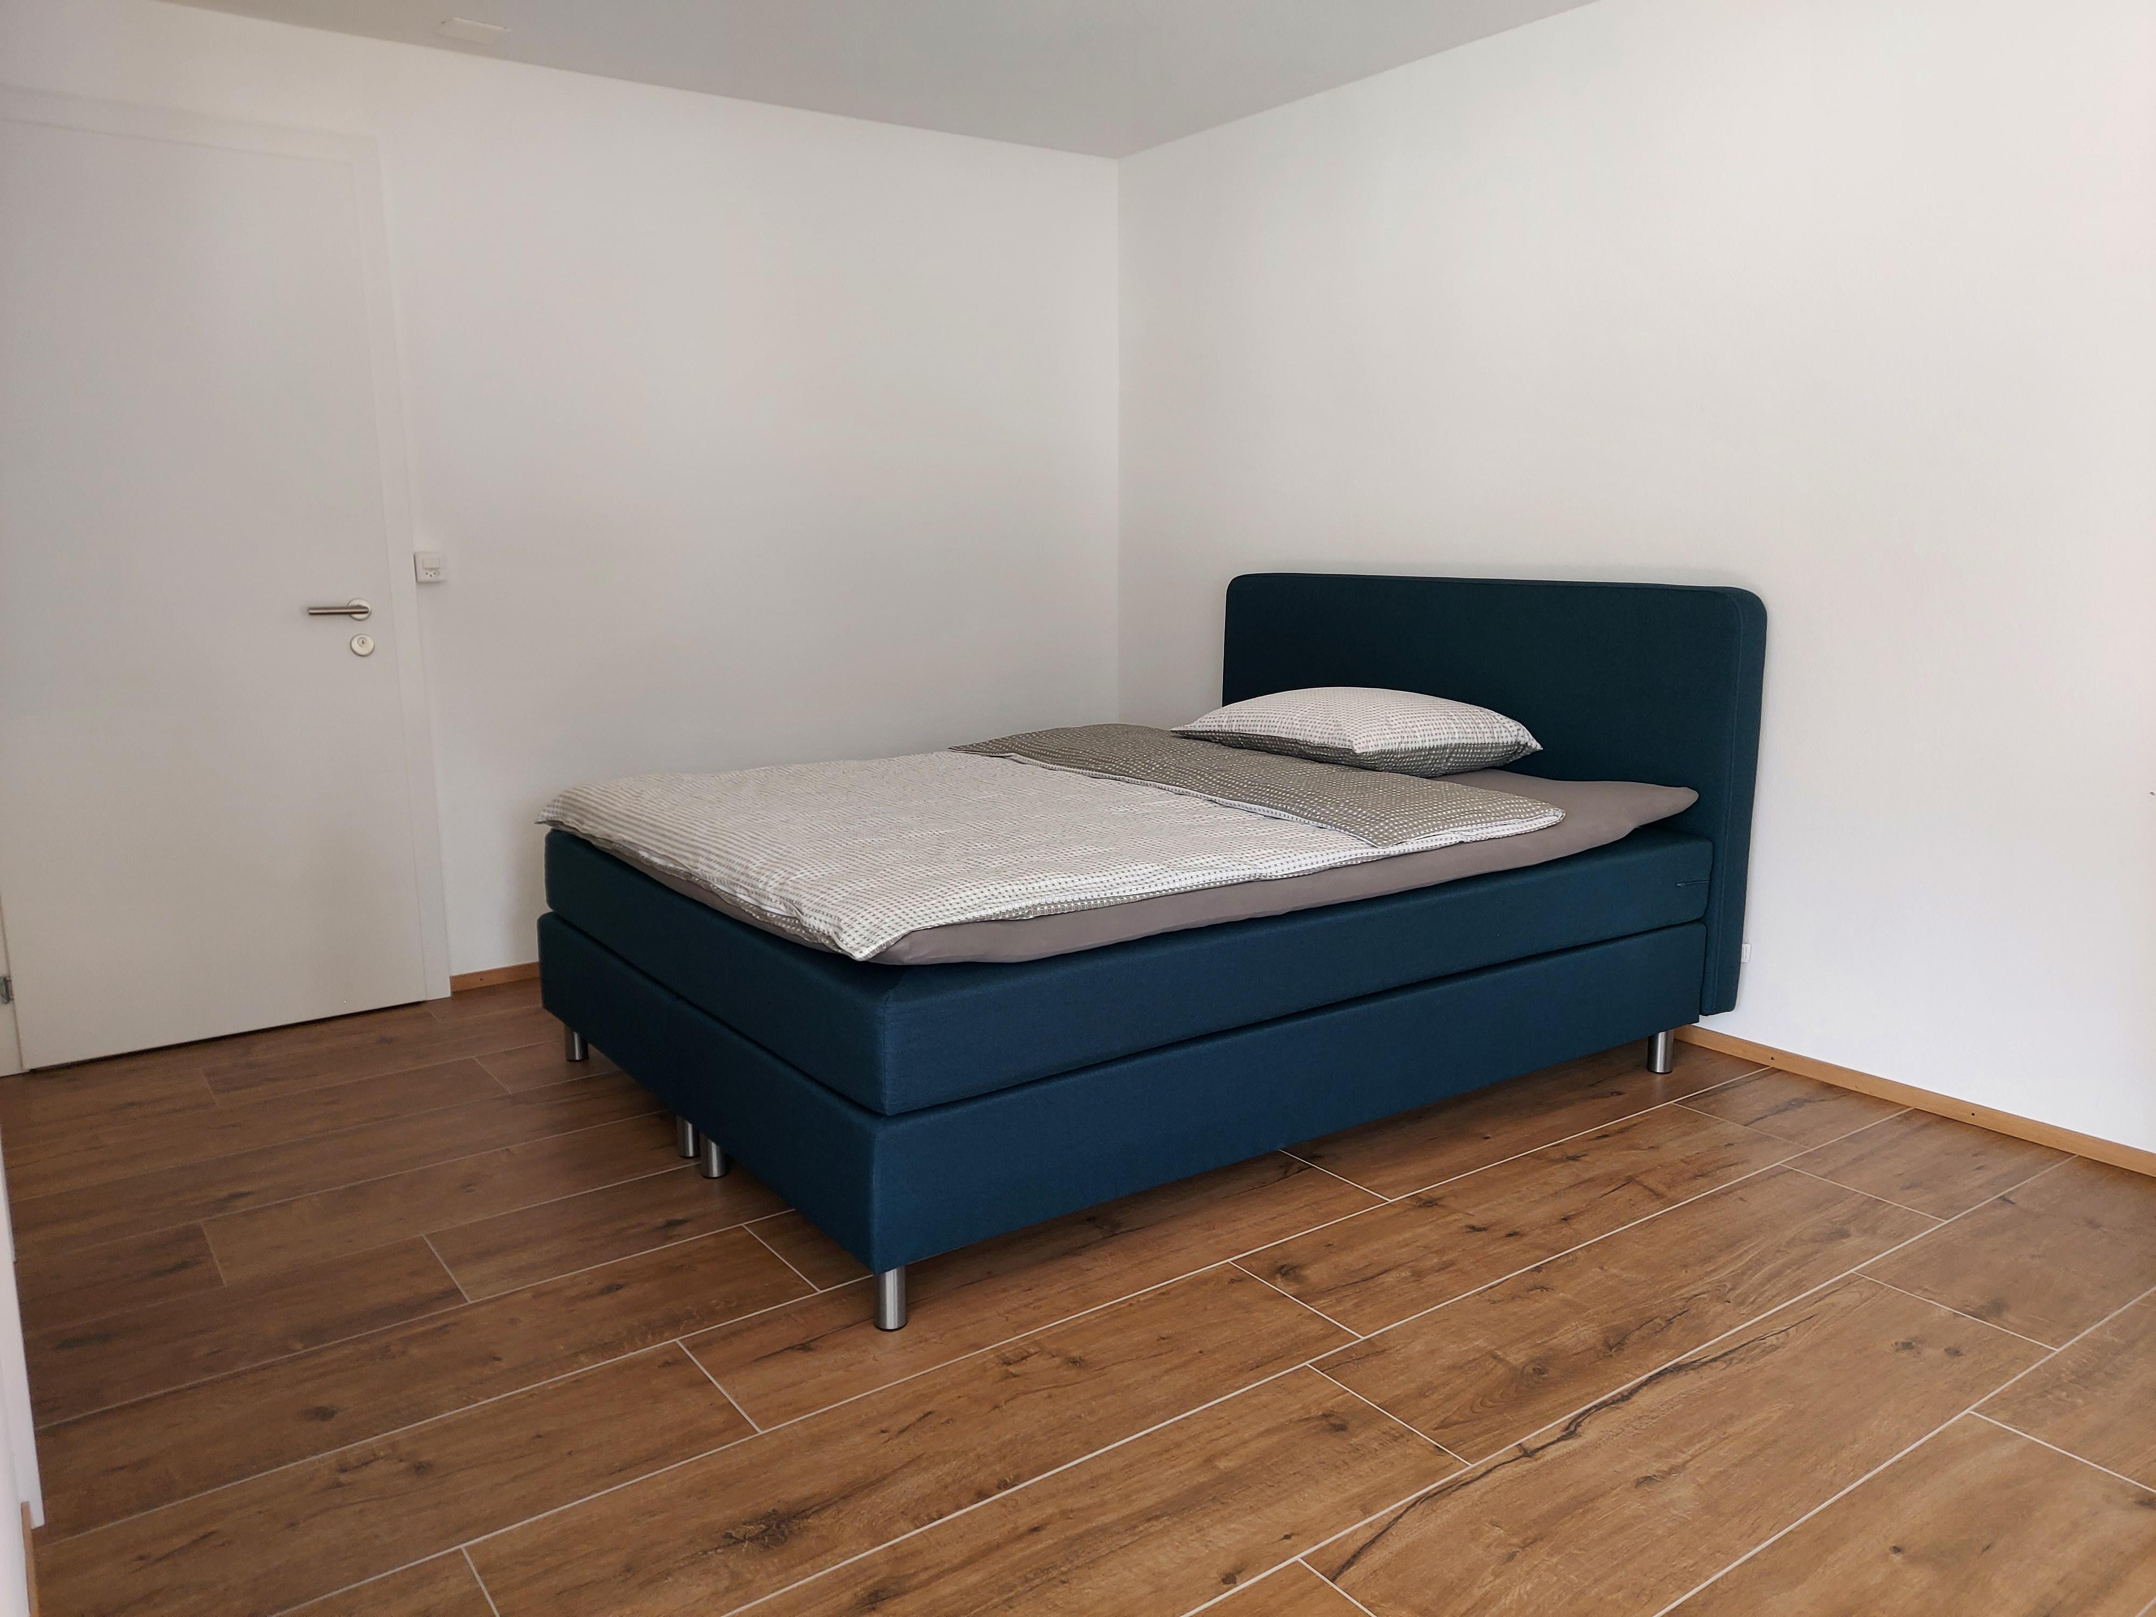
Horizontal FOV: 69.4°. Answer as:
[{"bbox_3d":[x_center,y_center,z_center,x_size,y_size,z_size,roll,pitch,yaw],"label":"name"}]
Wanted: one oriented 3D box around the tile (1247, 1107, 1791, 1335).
[{"bbox_3d":[0.824,0.699,2.747,1.195,0.010,0.301,-8,12,-34],"label":"tile"}]

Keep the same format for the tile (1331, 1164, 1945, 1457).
[{"bbox_3d":[0.905,0.755,2.438,1.195,0.010,0.301,-8,12,-34],"label":"tile"}]

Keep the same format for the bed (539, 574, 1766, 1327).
[{"bbox_3d":[0.111,0.050,3.426,2.139,1.043,1.638,-8,12,-34],"label":"bed"}]

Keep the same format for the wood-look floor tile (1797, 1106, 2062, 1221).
[{"bbox_3d":[1.587,0.660,2.904,0.469,0.010,0.301,-8,12,-34],"label":"wood-look floor tile"}]

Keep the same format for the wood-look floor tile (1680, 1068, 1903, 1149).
[{"bbox_3d":[1.459,0.612,3.181,0.358,0.010,0.301,-8,12,-34],"label":"wood-look floor tile"}]

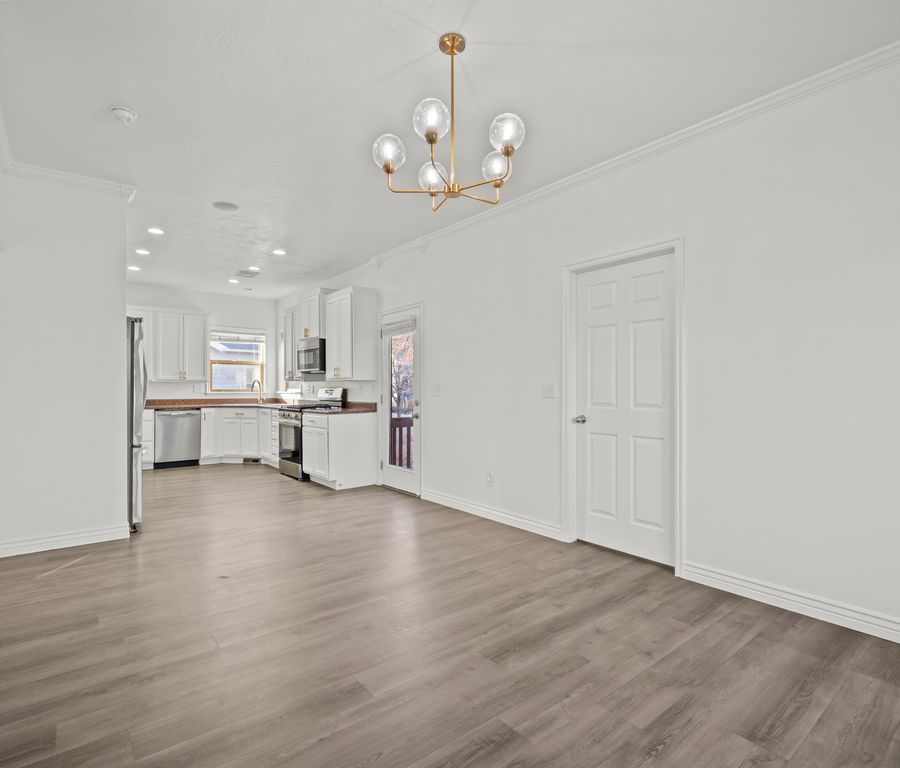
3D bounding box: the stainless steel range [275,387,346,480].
[{"bbox_3d":[-1.883,0.639,6.431,0.690,1.160,0.760,0,-1,-39],"label":"stainless steel range"}]

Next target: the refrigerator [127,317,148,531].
[{"bbox_3d":[-3.073,0.326,3.955,0.841,1.738,0.901,0,-1,-40],"label":"refrigerator"}]

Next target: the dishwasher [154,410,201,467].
[{"bbox_3d":[-4.103,0.776,7.059,0.591,0.833,0.596,0,-1,-40],"label":"dishwasher"}]

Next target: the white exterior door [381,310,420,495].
[{"bbox_3d":[-0.549,0.191,5.366,0.055,2.023,0.761,0,-1,-40],"label":"white exterior door"}]

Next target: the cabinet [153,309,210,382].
[{"bbox_3d":[-4.126,-0.577,7.257,0.744,1.067,0.336,0,-1,-40],"label":"cabinet"}]

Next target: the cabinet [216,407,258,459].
[{"bbox_3d":[-3.205,0.754,7.518,0.693,0.810,0.620,0,0,6],"label":"cabinet"}]

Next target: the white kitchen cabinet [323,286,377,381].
[{"bbox_3d":[-1.247,-0.589,5.908,0.339,1.089,0.726,0,-1,-40],"label":"white kitchen cabinet"}]

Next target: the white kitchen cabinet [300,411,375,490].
[{"bbox_3d":[-1.364,0.772,5.862,0.630,0.885,0.765,0,-1,-39],"label":"white kitchen cabinet"}]

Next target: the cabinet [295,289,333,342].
[{"bbox_3d":[-1.765,-0.902,6.538,0.430,0.615,0.760,0,-1,-39],"label":"cabinet"}]

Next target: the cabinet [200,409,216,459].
[{"bbox_3d":[-3.794,0.743,7.342,0.235,0.783,0.616,0,-1,-40],"label":"cabinet"}]

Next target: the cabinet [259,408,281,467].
[{"bbox_3d":[-2.361,0.762,7.011,0.624,0.823,0.857,0,-1,-40],"label":"cabinet"}]

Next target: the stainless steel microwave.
[{"bbox_3d":[-1.762,-0.377,6.537,0.420,0.425,0.760,0,-1,-39],"label":"stainless steel microwave"}]

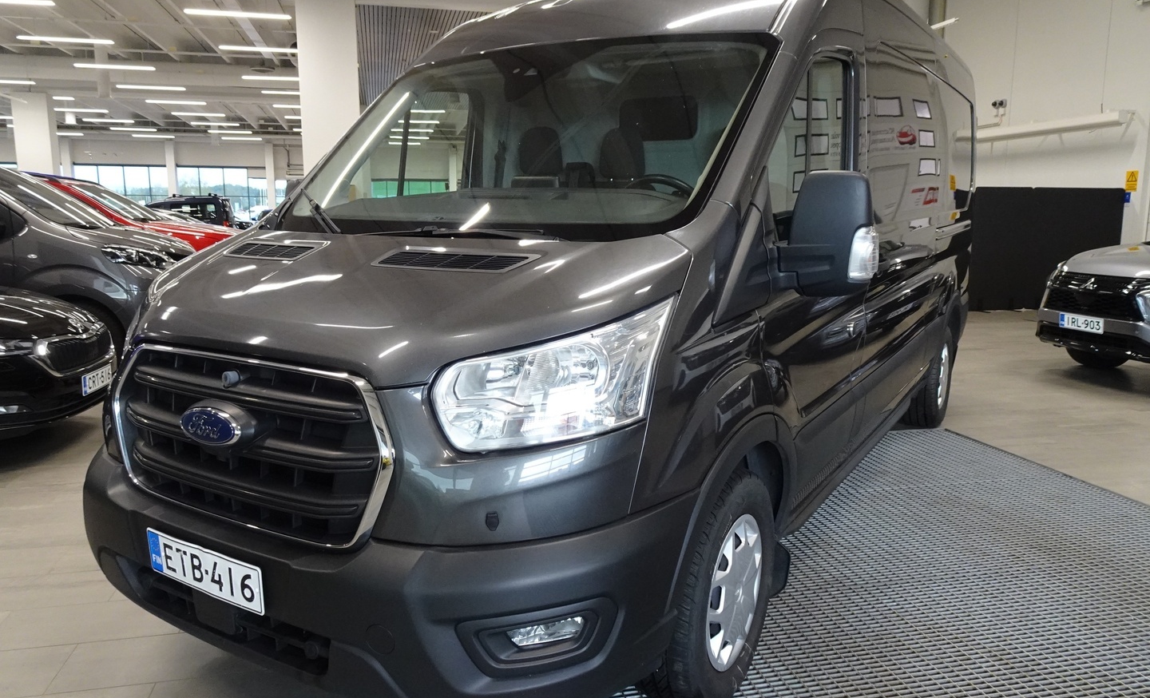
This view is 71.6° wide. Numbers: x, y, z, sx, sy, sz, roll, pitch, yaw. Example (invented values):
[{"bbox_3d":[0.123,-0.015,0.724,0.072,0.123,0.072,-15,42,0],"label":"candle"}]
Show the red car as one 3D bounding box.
[{"bbox_3d":[-6.636,-1.125,9.649,4.900,1.910,1.920,-2,9,-14],"label":"red car"}]

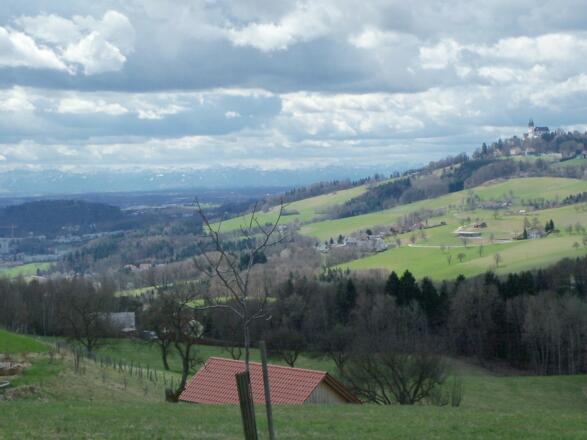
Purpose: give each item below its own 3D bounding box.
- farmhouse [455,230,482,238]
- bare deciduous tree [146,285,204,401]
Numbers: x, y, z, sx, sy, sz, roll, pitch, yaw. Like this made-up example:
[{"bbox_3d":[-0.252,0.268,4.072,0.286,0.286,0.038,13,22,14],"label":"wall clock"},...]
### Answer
[{"bbox_3d":[196.000,16.200,1500.000,31.500,9.000,14.000,0,1,6],"label":"farmhouse"},{"bbox_3d":[-6.600,6.800,75.000,3.300,6.600,3.300,0,1,-5],"label":"bare deciduous tree"}]

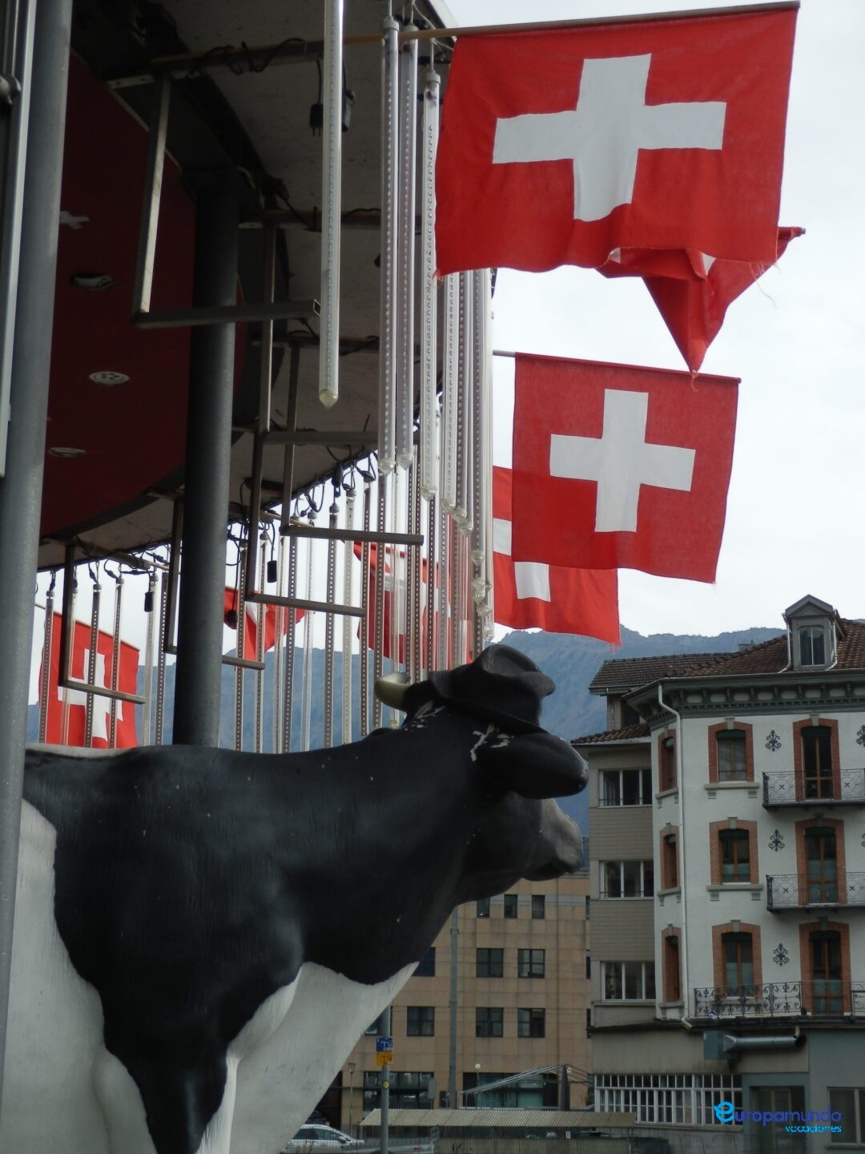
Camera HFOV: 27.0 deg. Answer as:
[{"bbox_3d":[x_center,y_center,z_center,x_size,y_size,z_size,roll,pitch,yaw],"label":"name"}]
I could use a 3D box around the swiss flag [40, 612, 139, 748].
[{"bbox_3d":[-1.333,0.484,7.055,0.090,0.560,0.620,-6,-17,20],"label":"swiss flag"}]

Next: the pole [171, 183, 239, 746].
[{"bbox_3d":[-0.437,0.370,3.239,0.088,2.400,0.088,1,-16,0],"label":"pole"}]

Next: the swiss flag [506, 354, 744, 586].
[{"bbox_3d":[0.480,-0.273,4.503,0.610,0.550,0.060,5,-17,-14],"label":"swiss flag"}]

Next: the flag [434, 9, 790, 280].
[{"bbox_3d":[0.309,-0.728,3.004,0.620,0.530,0.080,-2,-28,9],"label":"flag"}]

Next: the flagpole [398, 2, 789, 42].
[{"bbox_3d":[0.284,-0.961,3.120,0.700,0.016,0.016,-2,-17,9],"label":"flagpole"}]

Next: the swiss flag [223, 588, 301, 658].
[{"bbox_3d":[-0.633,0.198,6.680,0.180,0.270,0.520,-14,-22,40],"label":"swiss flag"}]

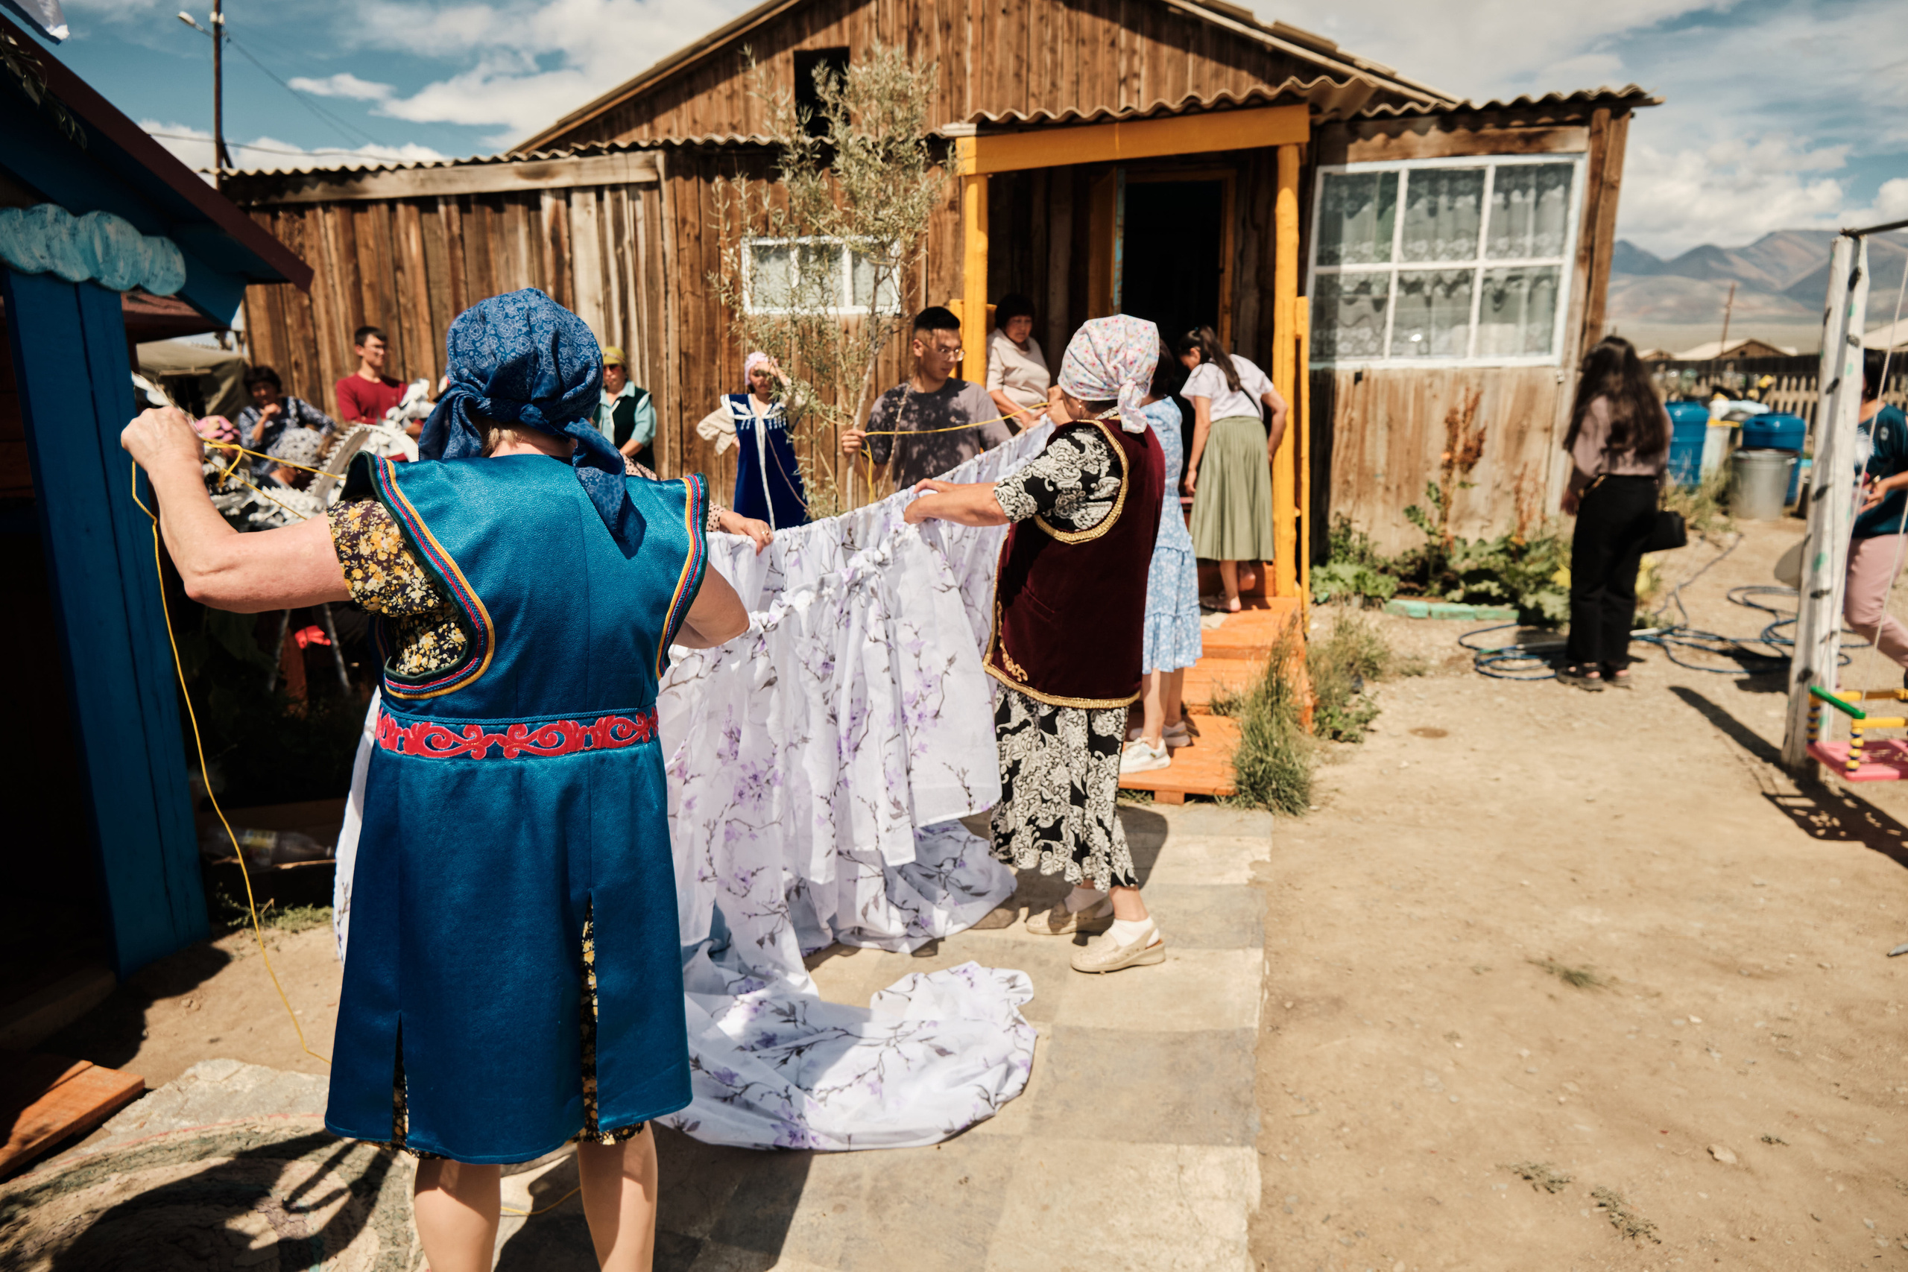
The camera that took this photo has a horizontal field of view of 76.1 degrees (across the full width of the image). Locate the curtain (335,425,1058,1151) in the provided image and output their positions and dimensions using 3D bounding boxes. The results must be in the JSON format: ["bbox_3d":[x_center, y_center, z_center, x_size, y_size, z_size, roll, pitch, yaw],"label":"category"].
[{"bbox_3d":[-0.171,0.143,3.207,1.202,1.300,2.174,6,14,26],"label":"curtain"}]

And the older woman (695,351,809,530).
[{"bbox_3d":[-1.242,-0.994,7.670,0.660,1.541,0.380,-2,13,-8],"label":"older woman"}]

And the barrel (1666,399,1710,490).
[{"bbox_3d":[7.866,-2.071,13.271,0.580,0.950,0.580,0,13,0],"label":"barrel"}]

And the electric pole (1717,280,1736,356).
[{"bbox_3d":[52.353,-20.550,82.497,0.220,6.524,0.220,0,13,0],"label":"electric pole"}]

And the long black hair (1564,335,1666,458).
[{"bbox_3d":[2.975,-1.061,5.502,0.400,0.570,0.260,3,13,12],"label":"long black hair"}]

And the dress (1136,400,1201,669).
[{"bbox_3d":[0.697,-0.339,4.300,0.380,1.000,0.460,-2,13,-8],"label":"dress"}]

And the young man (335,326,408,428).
[{"bbox_3d":[-3.643,-1.096,7.750,0.520,1.703,0.360,-9,15,-34],"label":"young man"}]

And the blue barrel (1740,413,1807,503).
[{"bbox_3d":[8.588,-1.862,12.806,0.580,0.940,0.580,0,13,0],"label":"blue barrel"}]

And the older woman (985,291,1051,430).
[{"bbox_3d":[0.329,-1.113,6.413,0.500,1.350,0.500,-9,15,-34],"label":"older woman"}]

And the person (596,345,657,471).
[{"bbox_3d":[-2.142,-1.039,7.763,0.520,1.587,0.360,-2,13,-8],"label":"person"}]

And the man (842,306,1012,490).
[{"bbox_3d":[-0.092,-0.331,4.437,0.640,1.680,0.450,-3,13,-12],"label":"man"}]

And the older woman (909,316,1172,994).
[{"bbox_3d":[0.223,0.034,3.012,0.640,1.600,0.500,0,13,2],"label":"older woman"}]

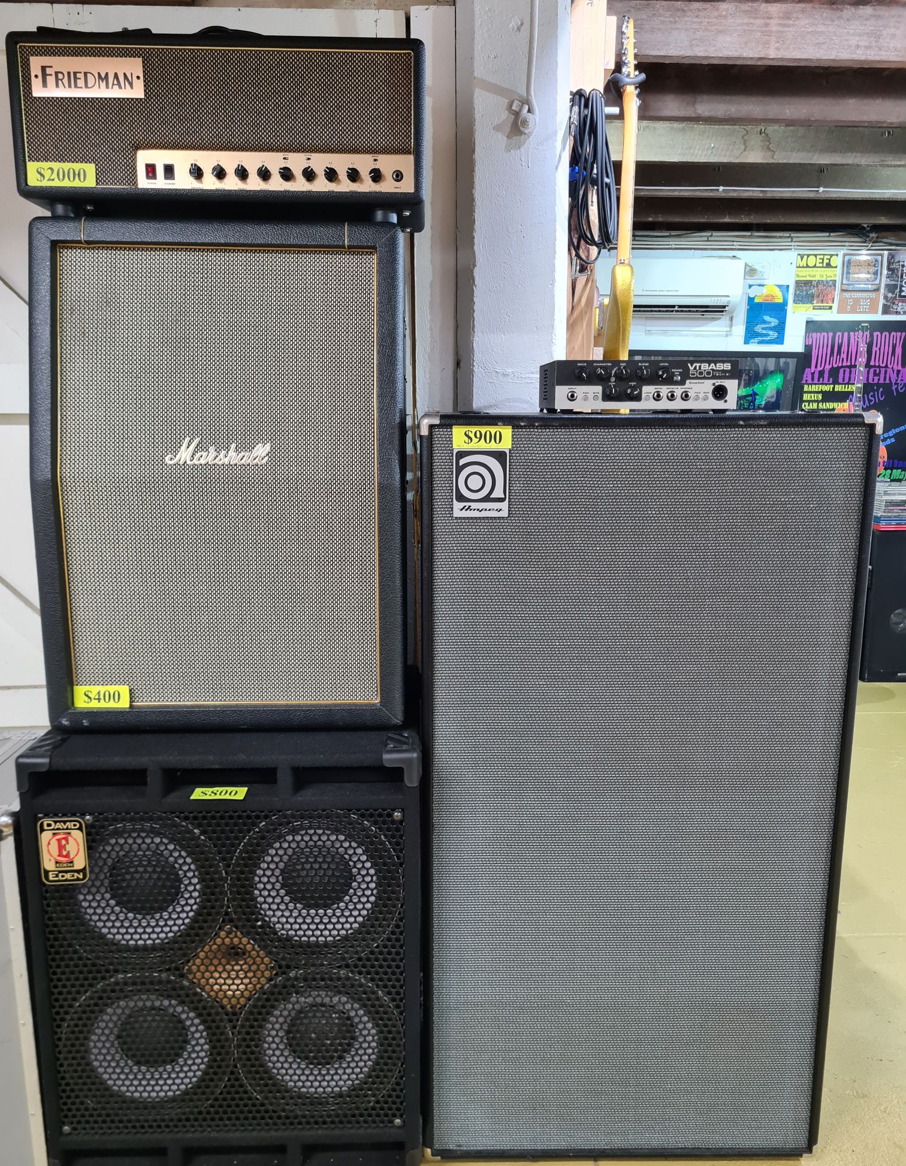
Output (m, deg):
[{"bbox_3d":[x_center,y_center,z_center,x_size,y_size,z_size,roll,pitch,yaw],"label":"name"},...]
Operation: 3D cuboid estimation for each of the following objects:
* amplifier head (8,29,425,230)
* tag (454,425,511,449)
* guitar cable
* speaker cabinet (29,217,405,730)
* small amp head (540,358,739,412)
[{"bbox_3d":[-0.322,-0.649,1.357,0.560,0.236,0.225,0,10,-2],"label":"amplifier head"},{"bbox_3d":[0.042,-0.209,1.301,0.084,0.032,0.004,0,11,0],"label":"tag"},{"bbox_3d":[0.304,-0.883,1.974,0.113,0.364,0.085,0,11,0],"label":"guitar cable"},{"bbox_3d":[-0.343,-0.173,1.467,0.525,0.744,0.345,0,10,-3],"label":"speaker cabinet"},{"bbox_3d":[0.287,-0.312,1.464,0.270,0.080,0.243,0,11,0],"label":"small amp head"}]

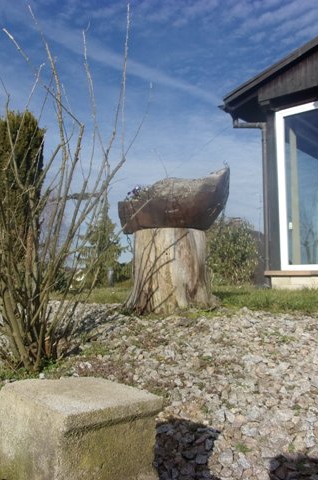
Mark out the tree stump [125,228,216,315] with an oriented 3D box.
[{"bbox_3d":[0.107,0.285,4.270,0.820,0.730,0.780,-1,-4,0],"label":"tree stump"}]

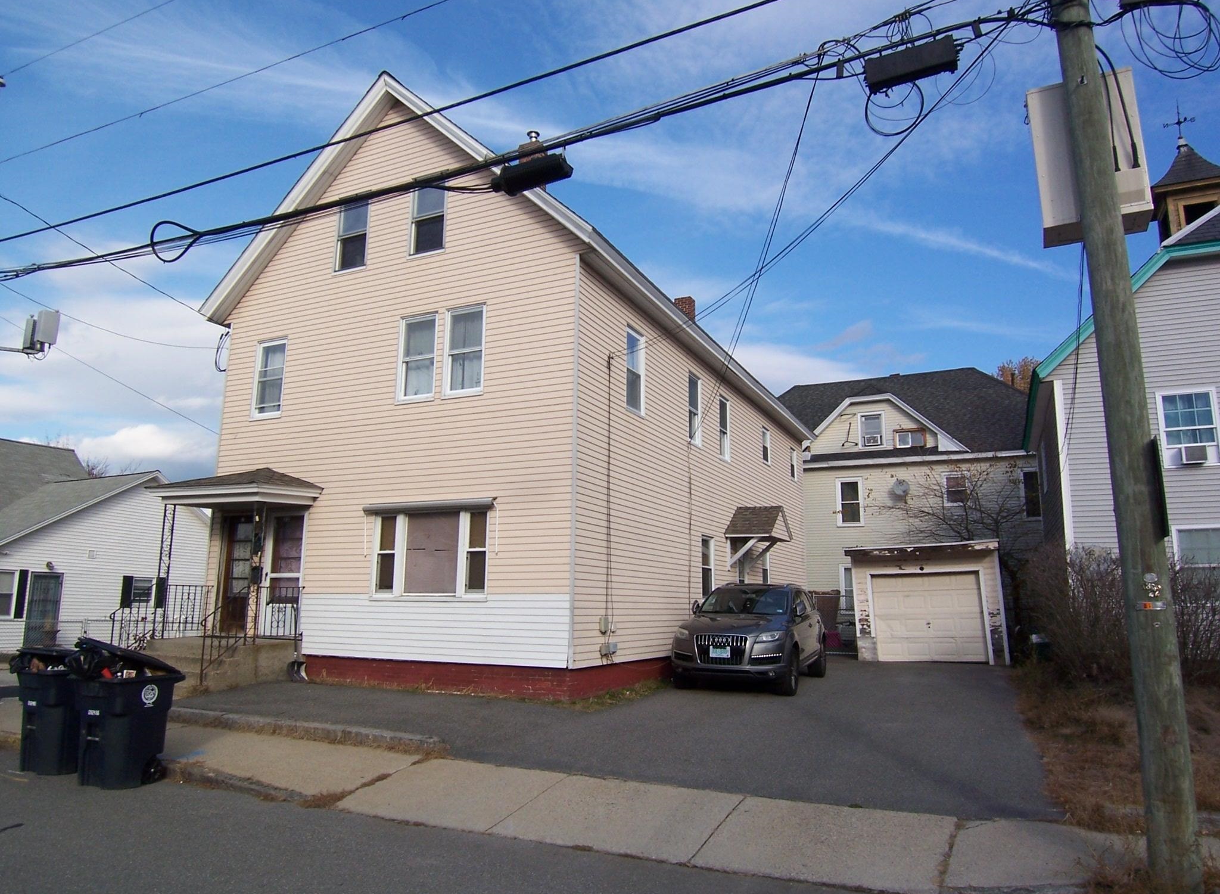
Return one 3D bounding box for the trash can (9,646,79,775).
[{"bbox_3d":[-5.476,2.609,8.157,0.640,1.130,0.760,-5,-12,25],"label":"trash can"}]

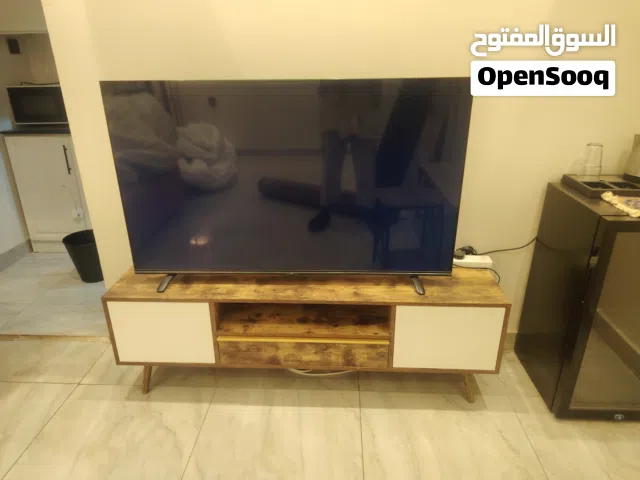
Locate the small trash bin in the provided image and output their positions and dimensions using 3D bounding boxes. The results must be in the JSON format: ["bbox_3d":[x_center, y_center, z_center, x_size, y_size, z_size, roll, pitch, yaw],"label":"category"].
[{"bbox_3d":[-1.408,0.110,2.737,0.262,0.277,0.262,0,23,3],"label":"small trash bin"}]

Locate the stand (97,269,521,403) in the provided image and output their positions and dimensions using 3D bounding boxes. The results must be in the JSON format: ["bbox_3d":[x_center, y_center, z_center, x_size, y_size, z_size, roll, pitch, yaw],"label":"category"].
[{"bbox_3d":[-0.054,0.374,1.833,1.478,0.471,0.320,0,23,3],"label":"stand"}]

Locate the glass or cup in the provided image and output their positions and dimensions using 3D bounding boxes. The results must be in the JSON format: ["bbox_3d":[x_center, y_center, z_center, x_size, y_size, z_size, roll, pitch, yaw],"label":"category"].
[{"bbox_3d":[1.024,-0.296,1.669,0.080,0.125,0.080,0,23,3],"label":"glass or cup"}]

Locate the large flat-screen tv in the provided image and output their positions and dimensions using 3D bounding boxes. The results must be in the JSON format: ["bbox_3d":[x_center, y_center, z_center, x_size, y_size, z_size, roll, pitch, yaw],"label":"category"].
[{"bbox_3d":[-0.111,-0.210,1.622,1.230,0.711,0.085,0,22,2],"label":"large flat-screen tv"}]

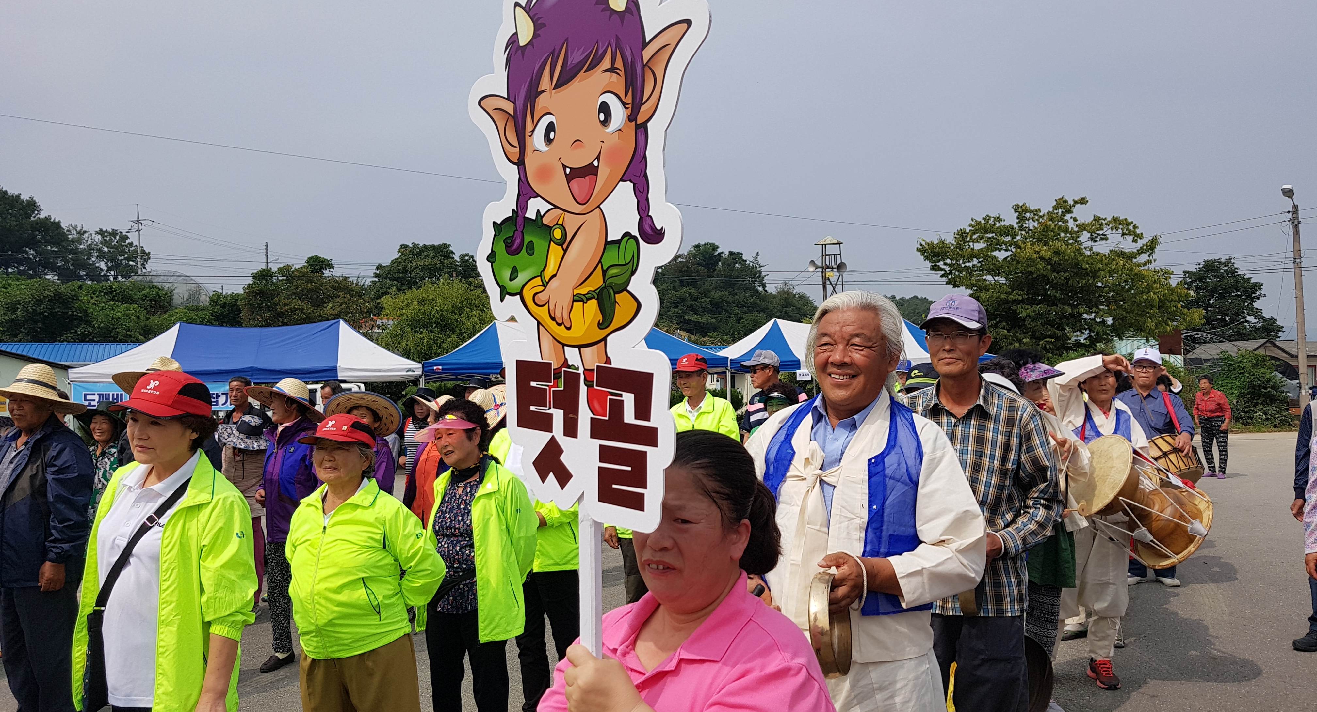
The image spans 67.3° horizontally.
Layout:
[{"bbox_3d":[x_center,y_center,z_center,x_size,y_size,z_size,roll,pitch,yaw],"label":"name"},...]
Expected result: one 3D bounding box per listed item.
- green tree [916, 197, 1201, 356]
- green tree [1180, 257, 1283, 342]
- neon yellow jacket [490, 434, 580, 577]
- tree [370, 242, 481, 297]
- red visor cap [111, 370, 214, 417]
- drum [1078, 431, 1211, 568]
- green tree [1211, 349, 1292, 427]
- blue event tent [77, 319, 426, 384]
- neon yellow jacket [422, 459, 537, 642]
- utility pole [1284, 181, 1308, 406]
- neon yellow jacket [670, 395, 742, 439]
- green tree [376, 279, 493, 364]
[{"bbox_3d":[10.938,-1.142,26.972,7.400,6.200,6.600,-2,-2,20],"label":"green tree"},{"bbox_3d":[33.513,-1.615,58.000,6.600,8.600,6.400,-3,-2,30],"label":"green tree"},{"bbox_3d":[-0.541,0.644,4.500,0.500,0.690,0.330,-2,-2,22],"label":"neon yellow jacket"},{"bbox_3d":[-9.258,-0.917,39.958,5.500,7.600,5.200,-1,-2,-12],"label":"tree"},{"bbox_3d":[-1.301,0.101,2.600,0.190,0.135,0.265,-2,-2,18],"label":"red visor cap"},{"bbox_3d":[2.301,0.702,4.787,0.520,0.450,0.450,33,-9,-10],"label":"drum"},{"bbox_3d":[17.927,0.960,30.000,2.500,2.300,2.300,-3,-2,31],"label":"green tree"},{"bbox_3d":[-7.814,0.796,19.551,6.000,3.000,3.000,-1,-2,-17],"label":"blue event tent"},{"bbox_3d":[-0.716,0.774,3.970,0.470,0.700,0.360,-2,-2,28],"label":"neon yellow jacket"},{"bbox_3d":[17.428,-1.335,26.999,0.450,6.350,0.450,-3,-2,35],"label":"utility pole"},{"bbox_3d":[0.232,0.558,5.800,0.520,0.680,0.320,-2,-2,24],"label":"neon yellow jacket"},{"bbox_3d":[-6.101,0.193,28.000,3.800,4.850,3.600,-1,-2,-12],"label":"green tree"}]

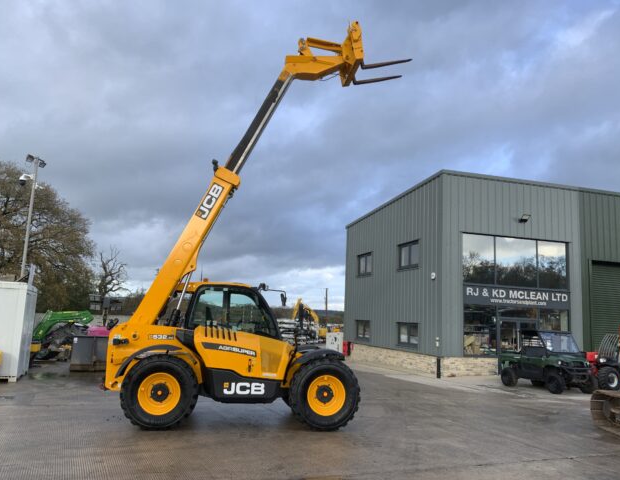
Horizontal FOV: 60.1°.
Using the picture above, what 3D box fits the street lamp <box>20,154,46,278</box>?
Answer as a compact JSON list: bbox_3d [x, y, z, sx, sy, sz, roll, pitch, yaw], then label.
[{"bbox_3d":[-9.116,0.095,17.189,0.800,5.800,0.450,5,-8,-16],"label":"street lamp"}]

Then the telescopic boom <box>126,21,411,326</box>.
[{"bbox_3d":[-0.604,-1.293,10.743,5.170,6.370,1.250,4,-8,-8],"label":"telescopic boom"}]

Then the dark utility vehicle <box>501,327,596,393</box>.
[{"bbox_3d":[7.637,3.859,17.259,1.520,1.860,2.780,6,-9,-21],"label":"dark utility vehicle"}]

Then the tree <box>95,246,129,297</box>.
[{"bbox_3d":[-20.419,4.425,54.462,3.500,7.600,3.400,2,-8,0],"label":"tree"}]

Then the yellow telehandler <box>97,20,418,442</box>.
[{"bbox_3d":[-0.759,-0.559,10.620,5.420,7.870,2.300,4,-8,-8],"label":"yellow telehandler"}]

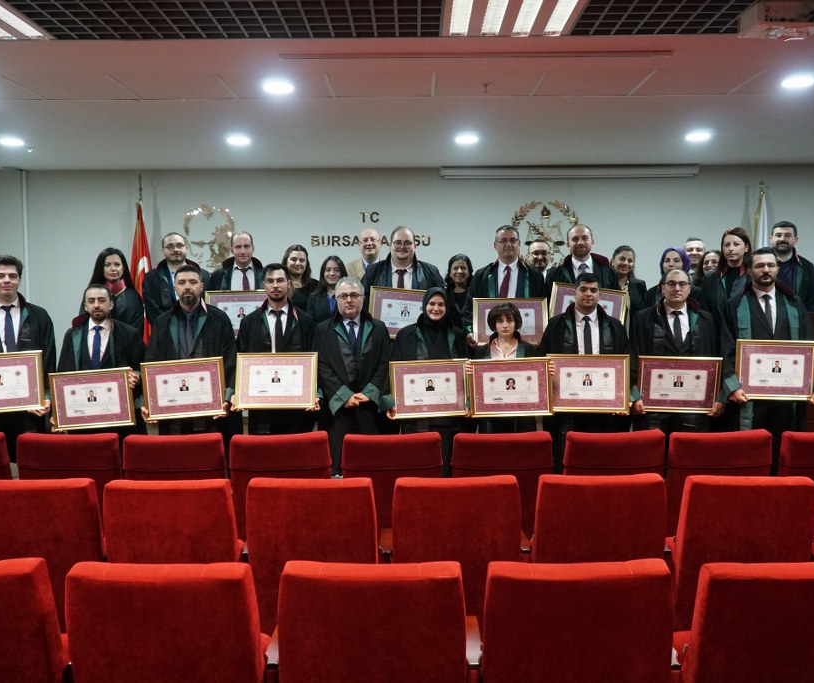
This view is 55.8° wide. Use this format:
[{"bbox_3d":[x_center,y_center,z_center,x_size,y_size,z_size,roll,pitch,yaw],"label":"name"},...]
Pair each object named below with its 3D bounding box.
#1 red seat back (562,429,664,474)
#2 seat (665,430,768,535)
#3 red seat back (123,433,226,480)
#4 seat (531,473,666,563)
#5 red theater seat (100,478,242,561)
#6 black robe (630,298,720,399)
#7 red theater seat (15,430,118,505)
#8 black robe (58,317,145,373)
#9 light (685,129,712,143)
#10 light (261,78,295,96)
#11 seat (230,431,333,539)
[{"bbox_3d":[1.055,0.760,4.001,0.520,0.620,0.170,0,4,1],"label":"red seat back"},{"bbox_3d":[1.567,0.883,4.099,0.530,0.910,0.600,0,4,1],"label":"seat"},{"bbox_3d":[-1.171,0.935,4.179,0.560,0.940,0.600,0,3,0],"label":"red seat back"},{"bbox_3d":[0.750,0.955,3.304,0.560,0.920,0.580,0,4,1],"label":"seat"},{"bbox_3d":[-0.912,0.979,3.304,0.560,0.920,0.580,0,4,1],"label":"red theater seat"},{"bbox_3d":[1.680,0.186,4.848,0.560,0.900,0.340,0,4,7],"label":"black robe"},{"bbox_3d":[-1.705,0.903,4.144,0.530,0.910,0.600,0,4,1],"label":"red theater seat"},{"bbox_3d":[-1.979,0.371,5.001,0.590,1.120,0.380,0,3,0],"label":"black robe"},{"bbox_3d":[2.287,-1.609,6.027,0.195,0.040,0.195,0,3,0],"label":"light"},{"bbox_3d":[-0.749,-1.496,4.485,0.190,0.040,0.190,0,4,1],"label":"light"},{"bbox_3d":[-0.635,0.905,4.216,0.560,0.920,0.580,0,4,1],"label":"seat"}]

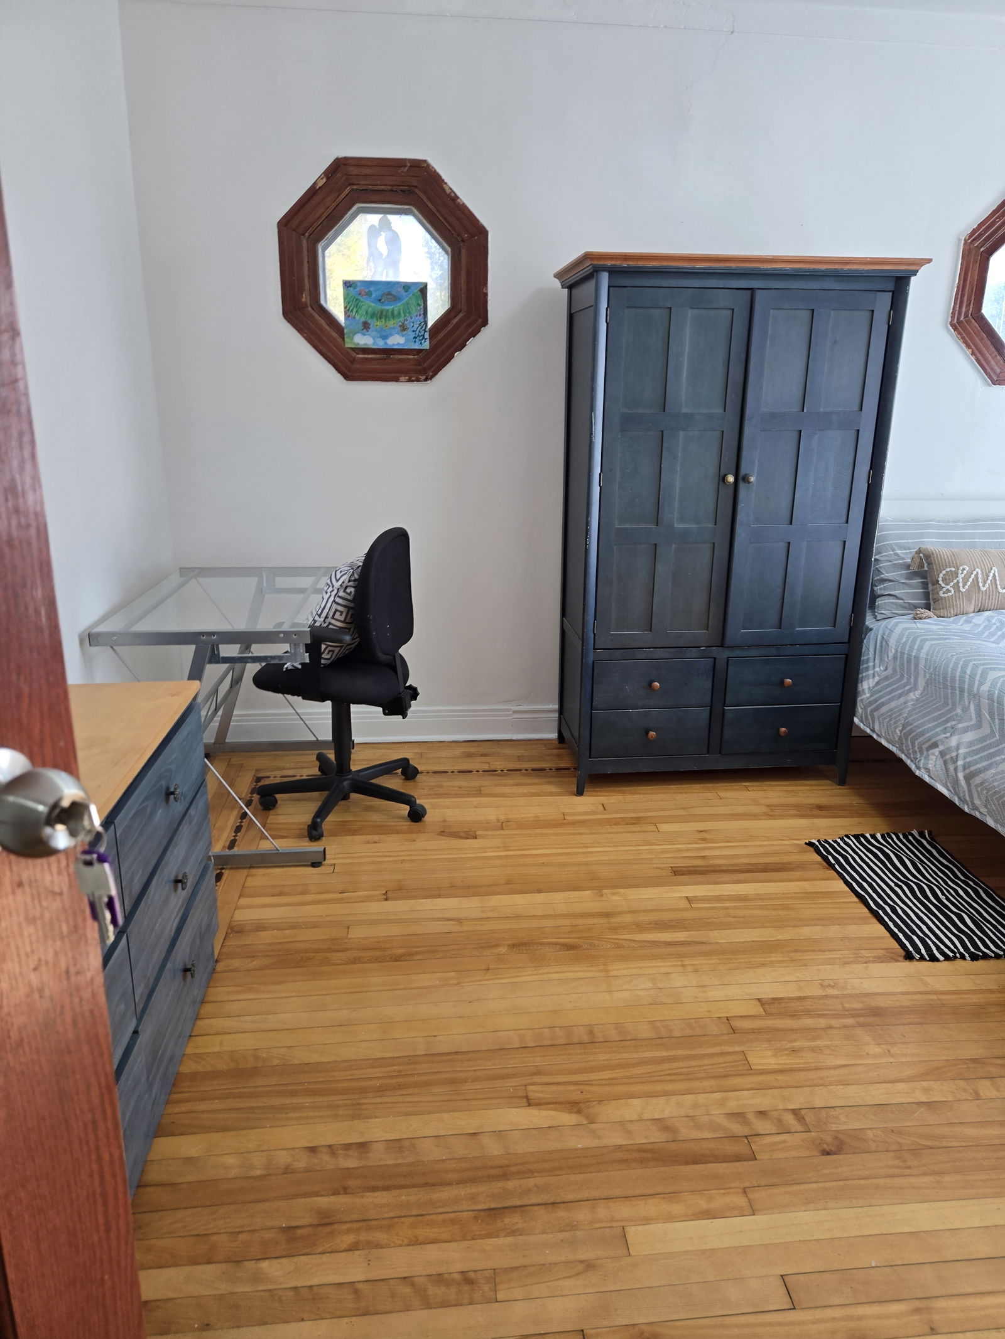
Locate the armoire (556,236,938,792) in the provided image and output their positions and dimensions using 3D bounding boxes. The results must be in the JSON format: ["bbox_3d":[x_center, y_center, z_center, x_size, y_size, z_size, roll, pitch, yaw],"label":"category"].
[{"bbox_3d":[0.748,-0.477,3.218,1.075,1.783,0.599,-1,17,-6],"label":"armoire"}]

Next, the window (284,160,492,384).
[{"bbox_3d":[-0.421,-1.426,3.210,0.742,0.736,0.100,-1,17,-6],"label":"window"}]

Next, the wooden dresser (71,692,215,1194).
[{"bbox_3d":[-0.820,0.558,1.530,0.397,0.733,1.184,-1,17,-6],"label":"wooden dresser"}]

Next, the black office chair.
[{"bbox_3d":[-0.527,0.003,2.992,0.612,0.968,0.599,4,17,11],"label":"black office chair"}]

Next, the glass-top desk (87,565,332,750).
[{"bbox_3d":[-0.892,0.104,3.049,0.605,0.736,1.015,-1,17,-6],"label":"glass-top desk"}]

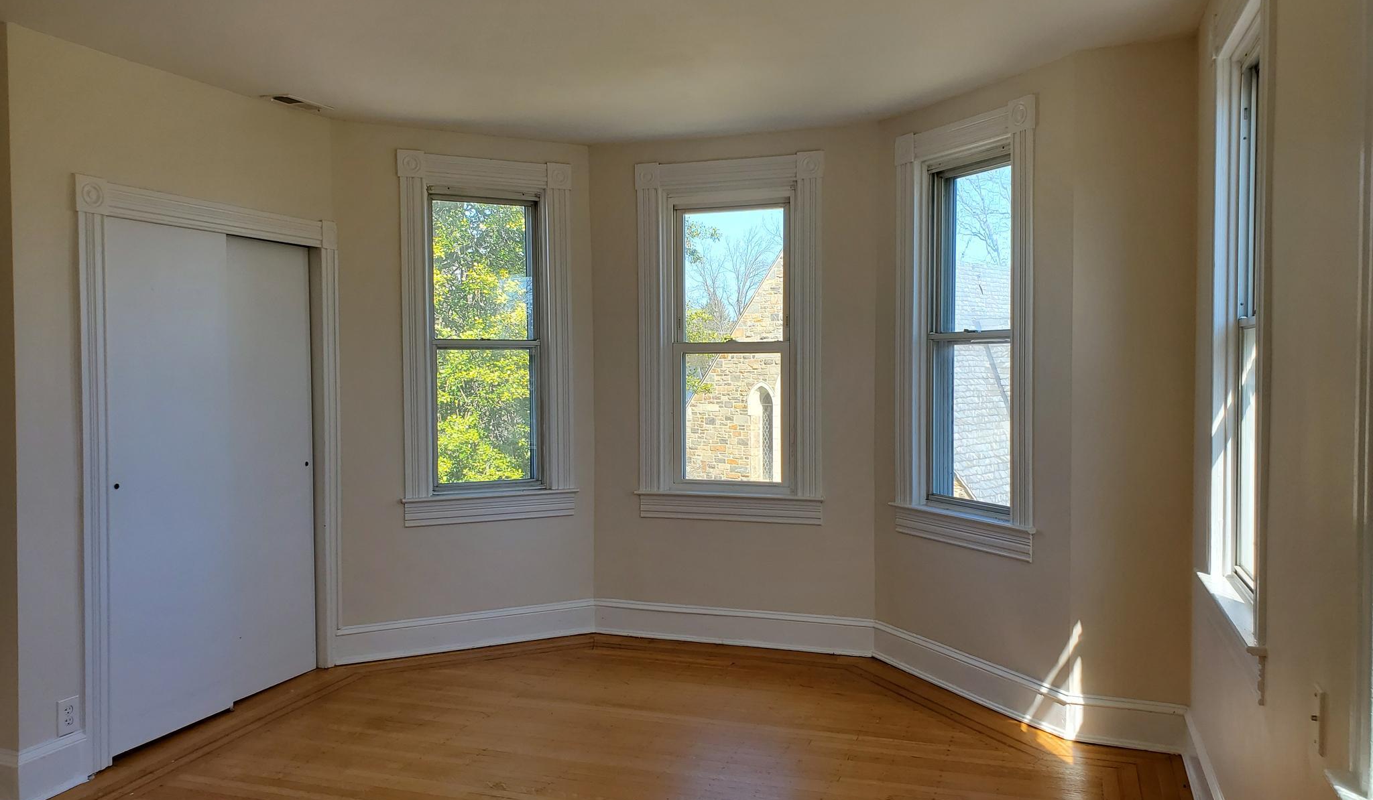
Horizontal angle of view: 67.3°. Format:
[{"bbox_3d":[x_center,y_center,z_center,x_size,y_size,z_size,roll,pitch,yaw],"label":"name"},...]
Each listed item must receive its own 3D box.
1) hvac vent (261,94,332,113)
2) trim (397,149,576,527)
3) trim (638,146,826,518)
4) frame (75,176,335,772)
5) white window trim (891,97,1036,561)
[{"bbox_3d":[-1.699,-1.289,4.516,0.148,0.020,0.295,0,2,20],"label":"hvac vent"},{"bbox_3d":[-0.997,-0.294,5.234,0.900,1.817,0.130,-2,2,-25],"label":"trim"},{"bbox_3d":[0.217,-0.303,5.203,0.978,1.817,0.120,0,2,20],"label":"trim"},{"bbox_3d":[-1.932,0.242,4.280,0.110,2.116,1.354,0,2,21],"label":"frame"},{"bbox_3d":[1.181,-0.282,4.389,0.130,1.817,0.910,-1,2,-25],"label":"white window trim"}]

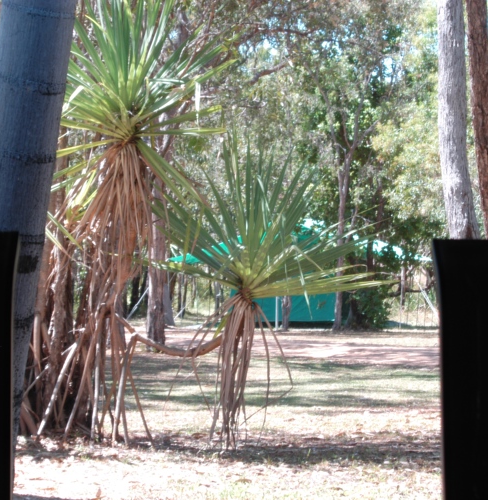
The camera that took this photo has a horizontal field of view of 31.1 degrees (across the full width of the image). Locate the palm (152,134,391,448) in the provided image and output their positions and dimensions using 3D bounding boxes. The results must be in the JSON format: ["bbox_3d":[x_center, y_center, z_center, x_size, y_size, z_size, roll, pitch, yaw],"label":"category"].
[{"bbox_3d":[0.264,0.390,8.400,2.250,2.980,2.100,1,-1,0],"label":"palm"}]

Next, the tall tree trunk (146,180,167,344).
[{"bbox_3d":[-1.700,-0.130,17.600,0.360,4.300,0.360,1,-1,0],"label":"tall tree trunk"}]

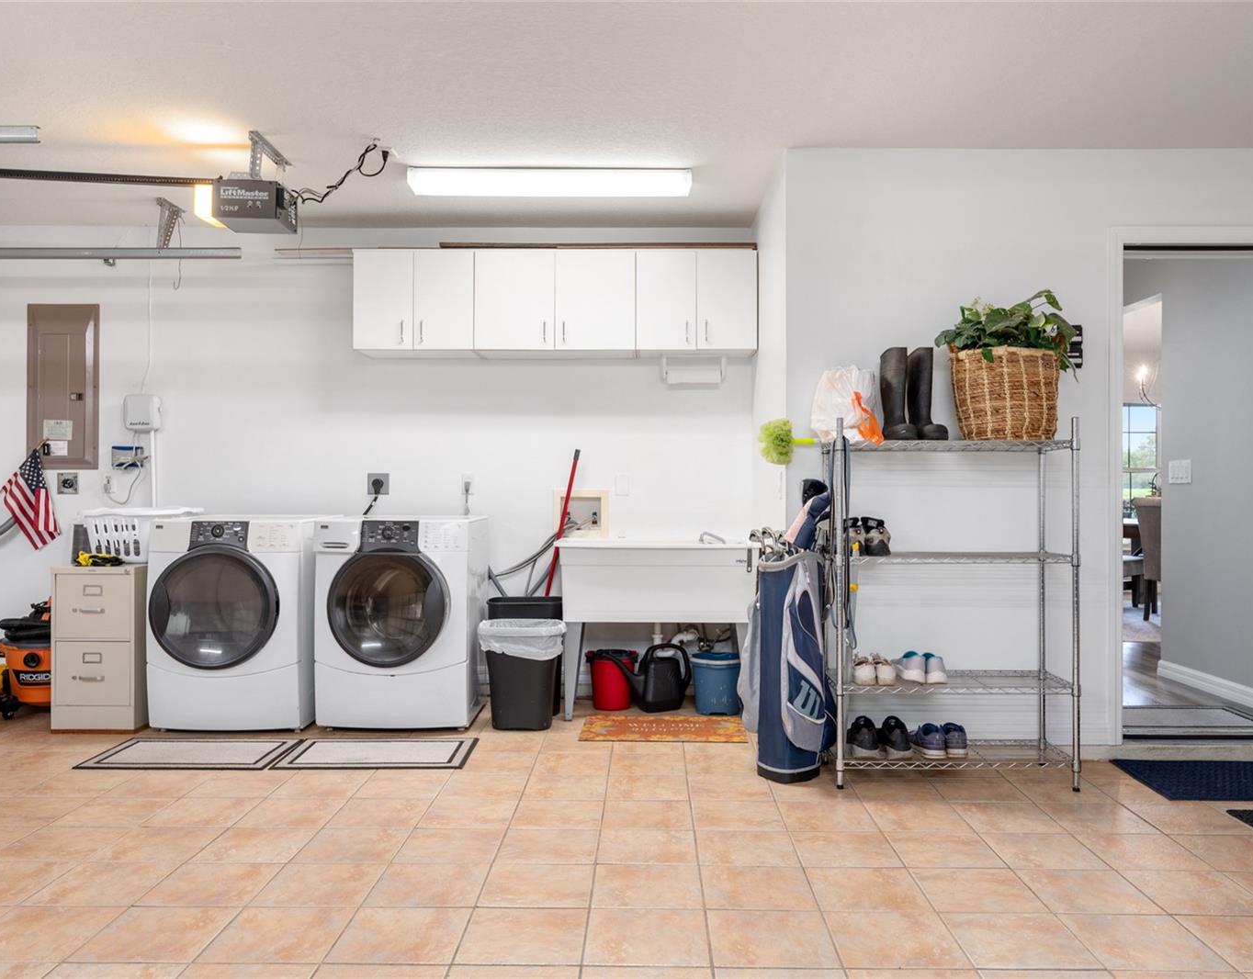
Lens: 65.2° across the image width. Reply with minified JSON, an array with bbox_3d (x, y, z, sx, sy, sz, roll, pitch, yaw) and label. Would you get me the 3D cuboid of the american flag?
[{"bbox_3d":[-3.095,0.051,5.098,0.296,0.520,0.100,0,0,-6],"label":"american flag"}]

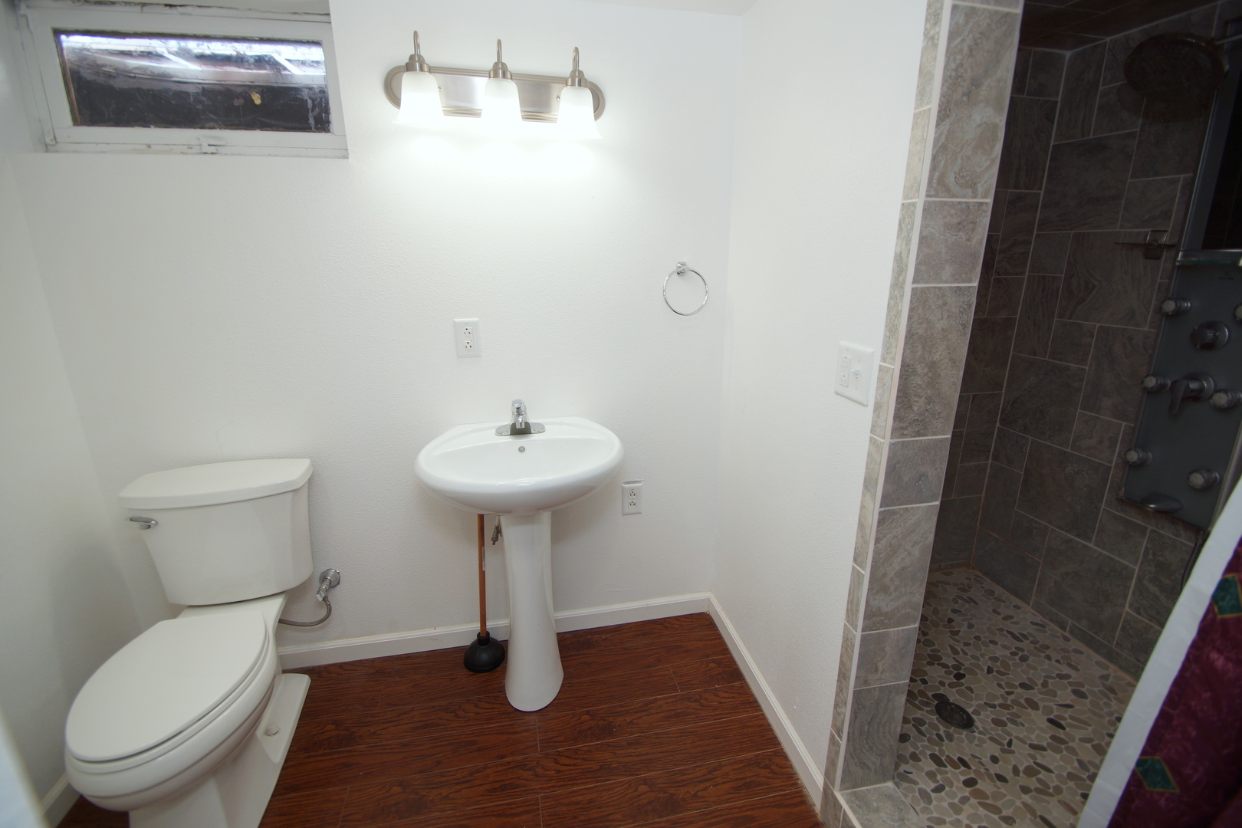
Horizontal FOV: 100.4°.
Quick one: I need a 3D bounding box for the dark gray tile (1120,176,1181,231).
[{"bbox_3d":[1.631,-0.643,1.595,0.010,0.147,0.146,-3,16,-11],"label":"dark gray tile"}]

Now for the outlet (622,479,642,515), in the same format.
[{"bbox_3d":[0.042,0.310,1.870,0.073,0.119,0.008,-3,16,-11],"label":"outlet"}]

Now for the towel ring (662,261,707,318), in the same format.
[{"bbox_3d":[0.218,-0.418,1.740,0.154,0.176,0.055,-3,16,-10],"label":"towel ring"}]

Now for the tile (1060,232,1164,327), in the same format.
[{"bbox_3d":[1.628,-0.453,1.724,0.012,0.300,0.300,-2,15,-8],"label":"tile"}]

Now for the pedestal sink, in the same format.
[{"bbox_3d":[-0.287,0.485,1.601,0.560,0.834,0.480,-3,16,-11],"label":"pedestal sink"}]

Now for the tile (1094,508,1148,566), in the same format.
[{"bbox_3d":[1.661,0.408,1.720,0.012,0.148,0.148,-2,15,-8],"label":"tile"}]

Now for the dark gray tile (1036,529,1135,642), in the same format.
[{"bbox_3d":[1.649,0.608,1.850,0.012,0.300,0.300,-2,15,-8],"label":"dark gray tile"}]

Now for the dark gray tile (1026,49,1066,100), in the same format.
[{"bbox_3d":[1.476,-1.178,1.803,0.145,0.145,0.010,-3,16,-11],"label":"dark gray tile"}]

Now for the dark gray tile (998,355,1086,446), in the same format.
[{"bbox_3d":[1.595,-0.054,1.968,0.010,0.299,0.297,-3,16,-11],"label":"dark gray tile"}]

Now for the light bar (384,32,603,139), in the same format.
[{"bbox_3d":[-0.328,-0.870,1.382,0.605,0.231,0.180,-3,16,-11],"label":"light bar"}]

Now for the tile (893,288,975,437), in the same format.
[{"bbox_3d":[0.609,-0.097,1.017,0.140,0.299,0.010,-3,16,-11],"label":"tile"}]

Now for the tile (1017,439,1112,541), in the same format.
[{"bbox_3d":[1.628,0.278,1.916,0.012,0.300,0.300,-2,15,-8],"label":"tile"}]

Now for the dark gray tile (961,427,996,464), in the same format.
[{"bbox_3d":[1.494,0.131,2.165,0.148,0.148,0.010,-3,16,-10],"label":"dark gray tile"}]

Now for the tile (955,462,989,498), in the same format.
[{"bbox_3d":[1.504,0.277,2.212,0.148,0.148,0.012,-3,15,-11],"label":"tile"}]

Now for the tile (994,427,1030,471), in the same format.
[{"bbox_3d":[1.583,0.147,2.107,0.010,0.148,0.148,-3,16,-10],"label":"tile"}]

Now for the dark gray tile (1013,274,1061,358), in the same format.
[{"bbox_3d":[1.580,-0.365,1.964,0.010,0.299,0.148,-3,16,-10],"label":"dark gray tile"}]

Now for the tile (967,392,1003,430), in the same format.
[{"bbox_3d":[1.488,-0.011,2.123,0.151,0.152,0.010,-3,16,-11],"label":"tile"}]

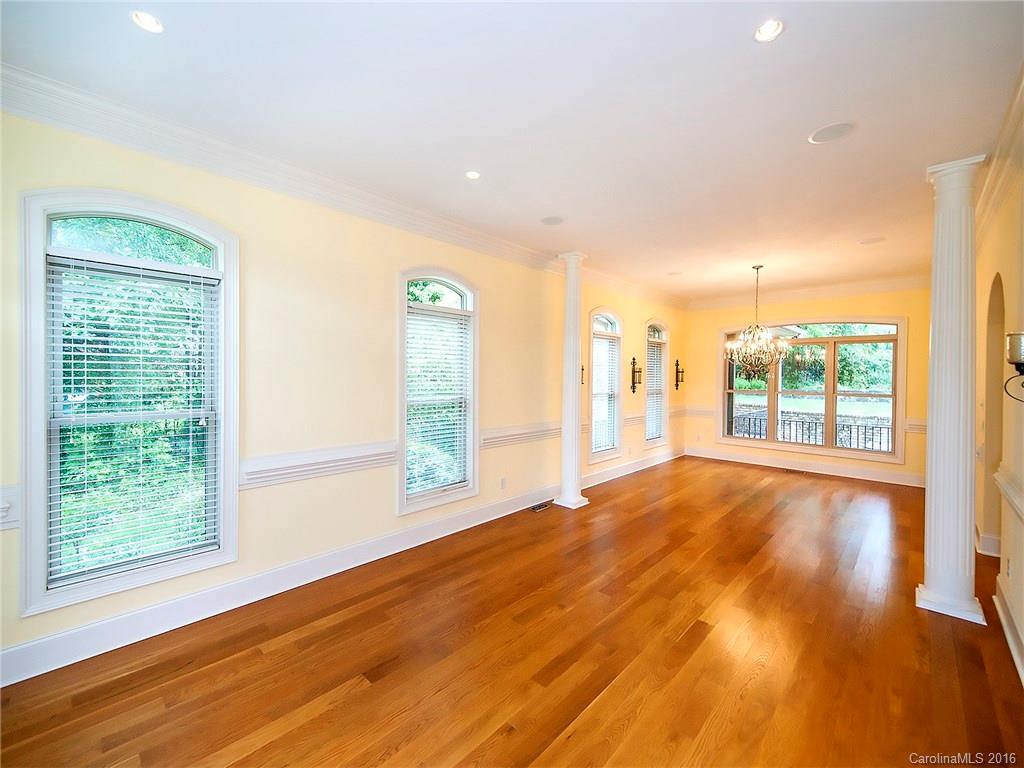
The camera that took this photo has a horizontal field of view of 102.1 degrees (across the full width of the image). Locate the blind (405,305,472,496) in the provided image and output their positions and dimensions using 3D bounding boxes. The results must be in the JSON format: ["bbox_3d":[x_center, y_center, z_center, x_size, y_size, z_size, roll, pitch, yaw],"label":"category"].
[{"bbox_3d":[-0.693,0.160,3.924,0.059,1.741,0.744,2,2,44],"label":"blind"}]

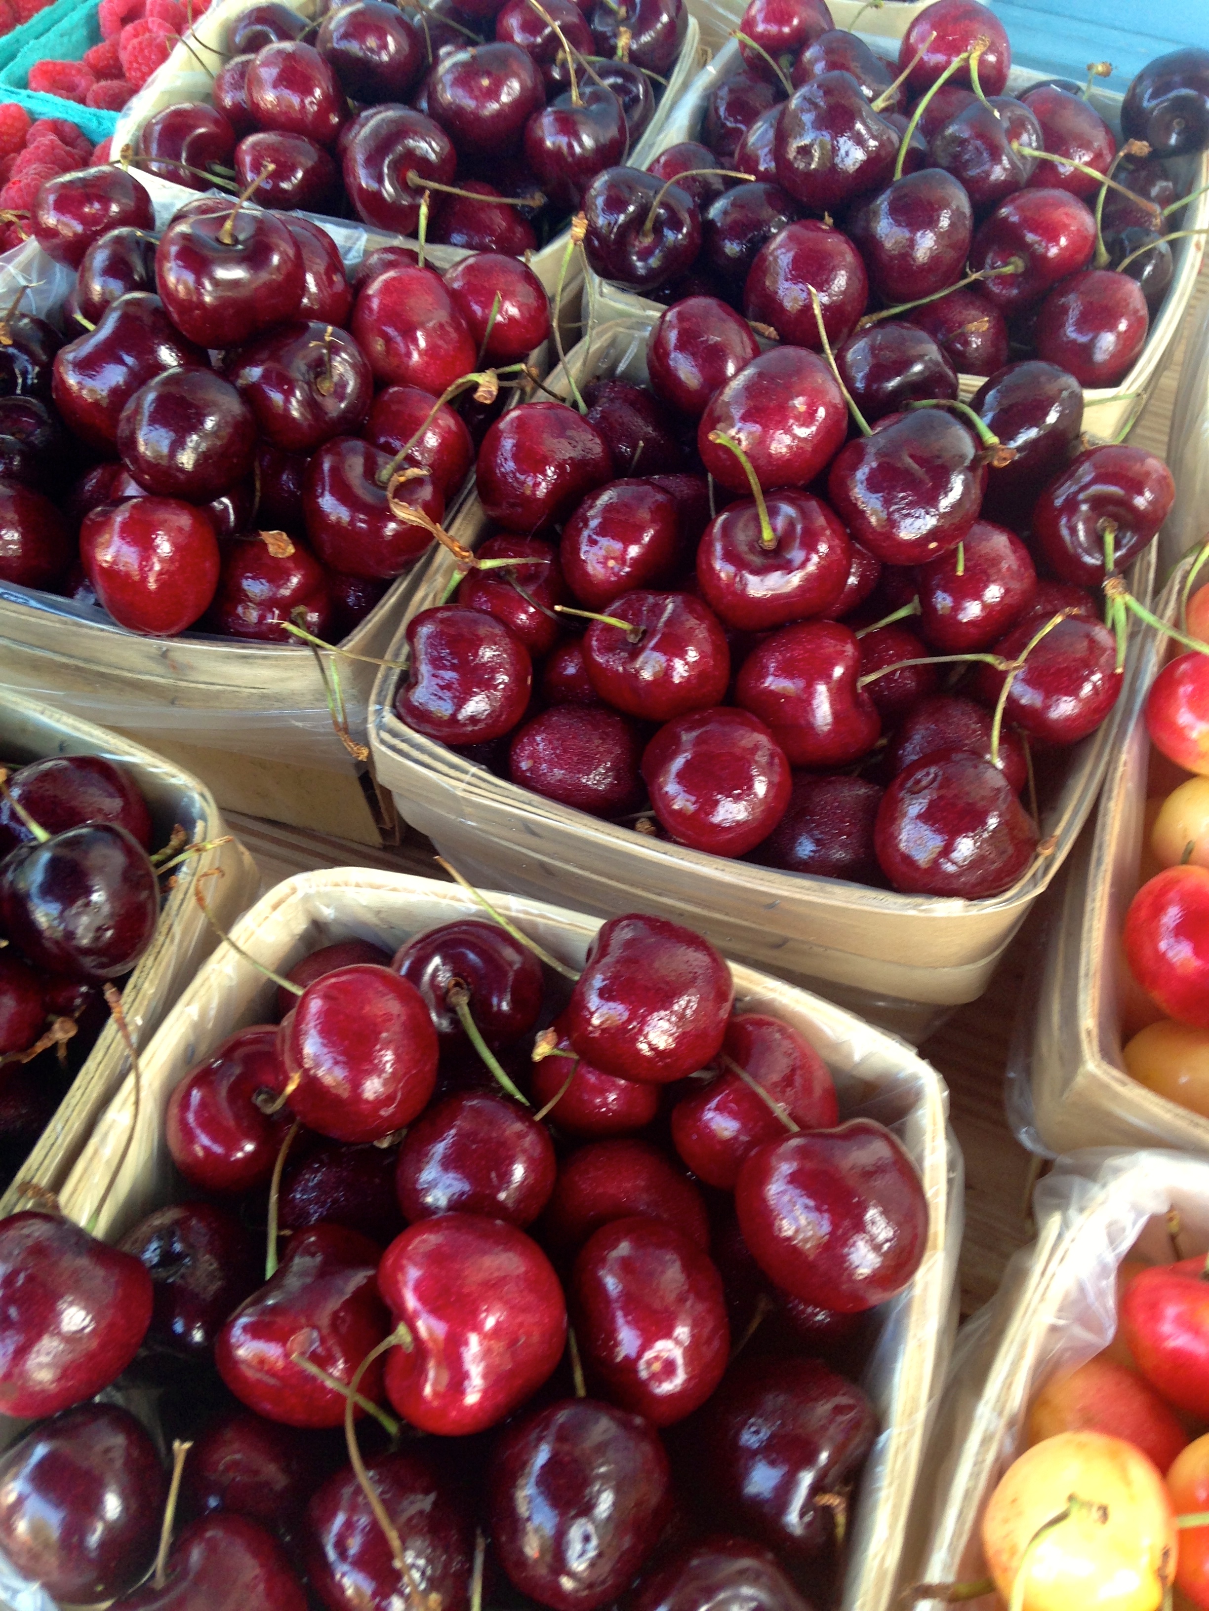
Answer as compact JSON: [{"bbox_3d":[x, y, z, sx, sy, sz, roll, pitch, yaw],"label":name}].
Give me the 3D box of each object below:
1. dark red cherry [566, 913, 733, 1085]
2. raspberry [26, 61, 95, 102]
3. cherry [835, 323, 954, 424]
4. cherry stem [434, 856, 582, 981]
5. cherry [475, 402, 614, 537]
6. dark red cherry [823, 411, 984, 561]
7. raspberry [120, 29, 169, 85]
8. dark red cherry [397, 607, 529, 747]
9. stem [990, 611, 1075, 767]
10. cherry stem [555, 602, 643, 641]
[{"bbox_3d":[0.007,0.031,0.243,0.025,0.025,0.025,25,90,18],"label":"dark red cherry"},{"bbox_3d":[-0.156,-0.207,0.440,0.018,0.017,0.018,-4,57,0],"label":"raspberry"},{"bbox_3d":[0.062,-0.091,0.326,0.026,0.024,0.025,0,53,0],"label":"cherry"},{"bbox_3d":[-0.016,0.019,0.259,0.034,0.002,0.003,38,90,12],"label":"cherry stem"},{"bbox_3d":[-0.012,-0.067,0.302,0.026,0.025,0.025,0,41,0],"label":"cherry"},{"bbox_3d":[0.055,-0.059,0.281,0.028,0.026,0.026,-4,57,0],"label":"dark red cherry"},{"bbox_3d":[-0.130,-0.212,0.438,0.017,0.018,0.017,-4,57,0],"label":"raspberry"},{"bbox_3d":[-0.025,-0.024,0.280,0.025,0.025,0.025,6,90,-6],"label":"dark red cherry"},{"bbox_3d":[0.073,-0.021,0.267,0.006,0.003,0.031,26,104,0],"label":"stem"},{"bbox_3d":[-0.001,-0.032,0.263,0.018,0.003,0.002,11,51,-28],"label":"cherry stem"}]

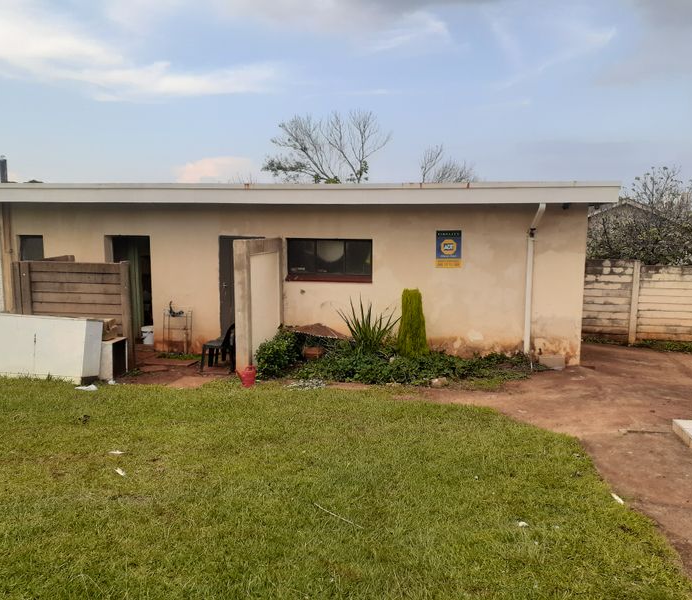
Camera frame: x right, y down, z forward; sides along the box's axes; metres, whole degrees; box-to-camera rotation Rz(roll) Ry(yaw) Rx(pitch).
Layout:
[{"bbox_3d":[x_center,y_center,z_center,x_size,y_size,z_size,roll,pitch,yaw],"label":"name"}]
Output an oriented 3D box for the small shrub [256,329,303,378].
[{"bbox_3d":[-1.060,0.779,9.801,0.740,0.670,0.740,0,8,0],"label":"small shrub"}]

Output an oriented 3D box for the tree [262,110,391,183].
[{"bbox_3d":[-0.703,-3.699,22.506,4.600,6.080,4.400,0,8,0],"label":"tree"}]

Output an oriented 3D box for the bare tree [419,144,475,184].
[{"bbox_3d":[4.265,-3.811,26.223,2.600,5.320,2.500,0,8,0],"label":"bare tree"}]

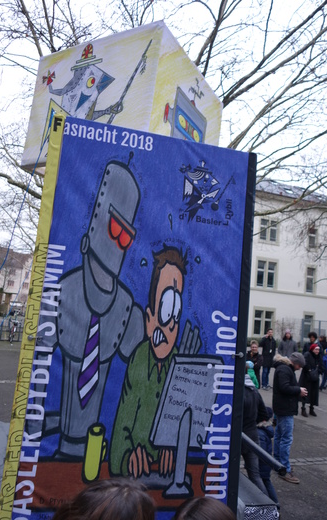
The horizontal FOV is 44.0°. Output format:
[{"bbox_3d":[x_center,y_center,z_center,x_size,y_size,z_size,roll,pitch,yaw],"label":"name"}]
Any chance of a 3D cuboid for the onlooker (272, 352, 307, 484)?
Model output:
[{"bbox_3d":[1.758,2.145,5.600,0.550,1.730,0.500,3,-7,20],"label":"onlooker"}]

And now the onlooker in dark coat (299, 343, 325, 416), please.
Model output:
[{"bbox_3d":[3.451,2.774,9.400,0.550,1.640,0.420,8,-7,-27],"label":"onlooker in dark coat"}]

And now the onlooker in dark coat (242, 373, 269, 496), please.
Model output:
[{"bbox_3d":[0.925,1.933,4.350,0.500,1.720,0.520,1,-8,31],"label":"onlooker in dark coat"}]

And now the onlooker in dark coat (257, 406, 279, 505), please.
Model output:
[{"bbox_3d":[1.207,2.270,4.650,0.420,1.170,0.380,0,-8,39],"label":"onlooker in dark coat"}]

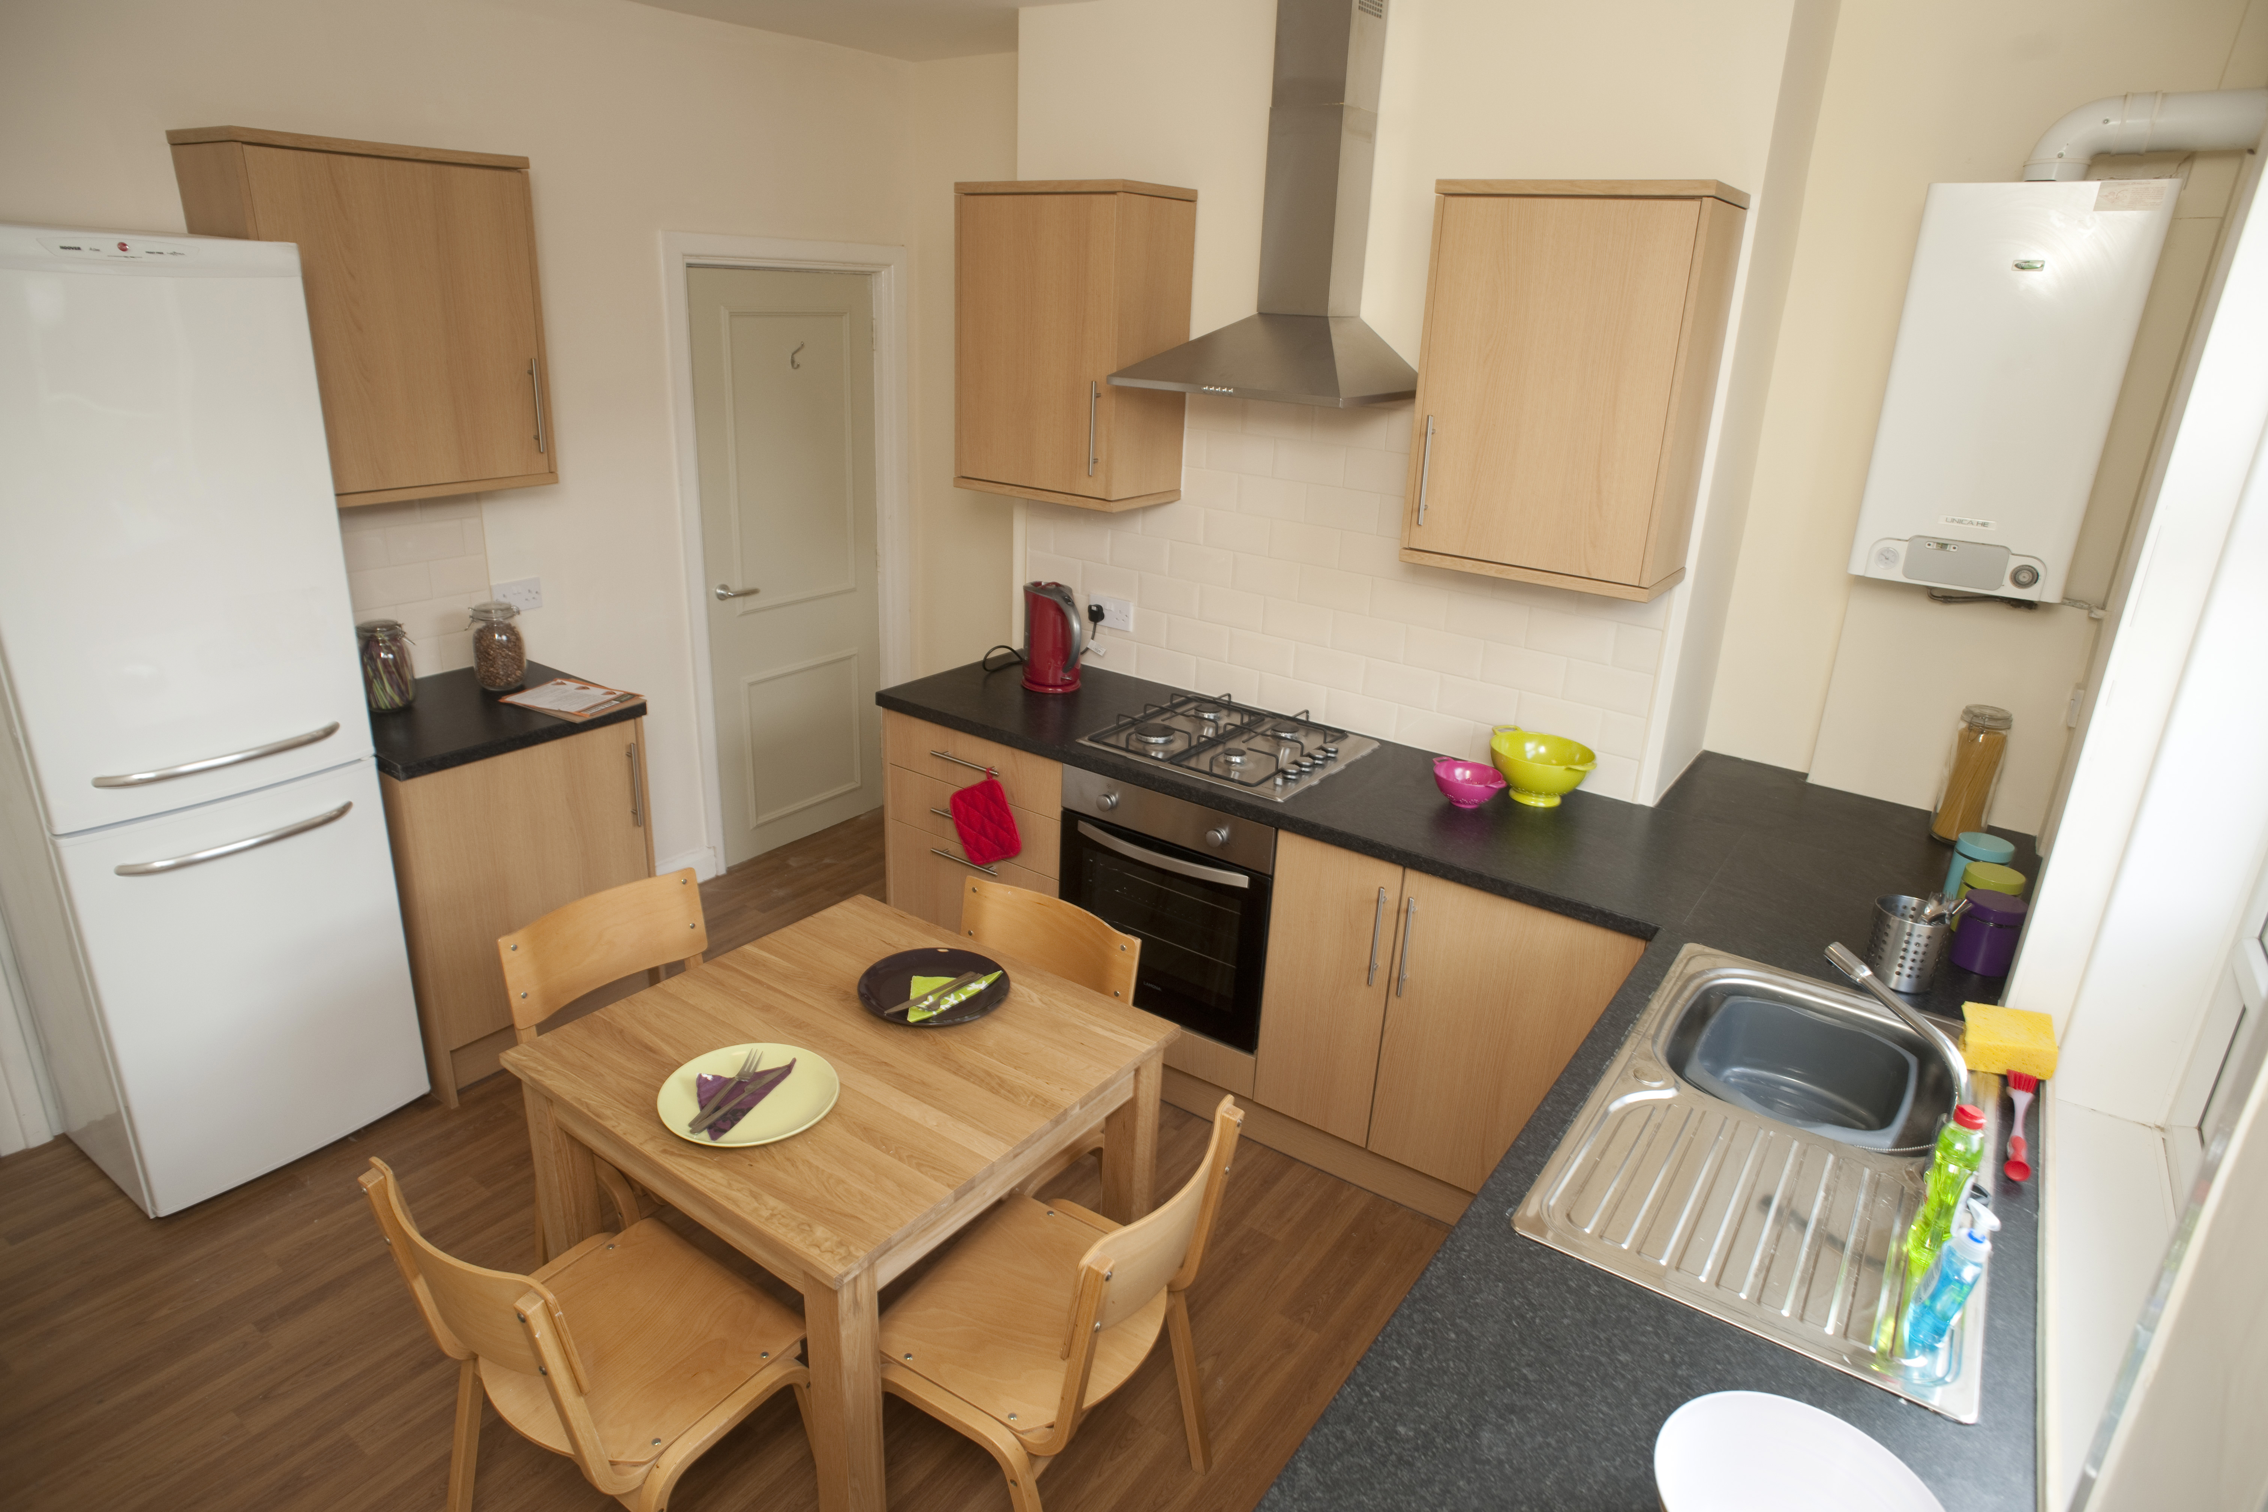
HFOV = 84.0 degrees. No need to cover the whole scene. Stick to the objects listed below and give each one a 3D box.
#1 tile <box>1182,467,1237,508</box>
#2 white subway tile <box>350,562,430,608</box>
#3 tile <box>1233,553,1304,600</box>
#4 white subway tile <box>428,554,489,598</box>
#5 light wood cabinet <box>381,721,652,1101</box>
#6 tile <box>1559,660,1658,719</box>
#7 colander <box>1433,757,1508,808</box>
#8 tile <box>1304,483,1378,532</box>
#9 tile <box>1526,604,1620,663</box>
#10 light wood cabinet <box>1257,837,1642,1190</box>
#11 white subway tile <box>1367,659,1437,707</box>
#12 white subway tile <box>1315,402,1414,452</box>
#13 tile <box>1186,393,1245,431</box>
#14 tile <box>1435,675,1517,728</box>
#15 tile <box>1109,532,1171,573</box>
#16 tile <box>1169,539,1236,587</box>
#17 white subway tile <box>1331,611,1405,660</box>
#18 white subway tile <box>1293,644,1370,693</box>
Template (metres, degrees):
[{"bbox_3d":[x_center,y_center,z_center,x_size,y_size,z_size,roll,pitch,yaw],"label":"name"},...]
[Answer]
[{"bbox_3d":[0.189,-0.705,3.350,0.200,0.100,0.010,16,24,32],"label":"tile"},{"bbox_3d":[-1.931,-0.439,3.277,0.010,0.100,0.200,16,25,32],"label":"white subway tile"},{"bbox_3d":[0.346,-0.465,3.288,0.198,0.100,0.010,16,25,32],"label":"tile"},{"bbox_3d":[-1.887,-0.502,3.522,0.010,0.100,0.163,16,24,32],"label":"white subway tile"},{"bbox_3d":[-1.713,0.317,3.344,0.565,0.873,0.610,16,25,32],"label":"light wood cabinet"},{"bbox_3d":[1.080,-0.156,2.864,0.200,0.100,0.010,16,25,32],"label":"tile"},{"bbox_3d":[0.748,0.072,2.833,0.156,0.076,0.195,-9,23,-30],"label":"colander"},{"bbox_3d":[0.518,-0.607,3.109,0.198,0.100,0.010,16,25,32],"label":"tile"},{"bbox_3d":[1.009,-0.280,2.901,0.200,0.100,0.008,16,25,32],"label":"tile"},{"bbox_3d":[0.796,0.504,2.892,0.805,0.710,0.580,16,25,32],"label":"light wood cabinet"},{"bbox_3d":[0.670,-0.180,3.164,0.200,0.100,0.010,16,25,32],"label":"white subway tile"},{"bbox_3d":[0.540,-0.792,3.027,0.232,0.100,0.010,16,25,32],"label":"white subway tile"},{"bbox_3d":[0.198,-0.898,3.280,0.200,0.100,0.010,16,24,32],"label":"tile"},{"bbox_3d":[0.823,-0.133,3.035,0.198,0.099,0.009,16,25,32],"label":"tile"},{"bbox_3d":[0.019,-0.560,3.498,0.198,0.100,0.010,16,25,32],"label":"tile"},{"bbox_3d":[0.184,-0.514,3.408,0.200,0.100,0.010,16,25,32],"label":"tile"},{"bbox_3d":[0.587,-0.298,3.167,0.198,0.100,0.010,16,25,32],"label":"white subway tile"},{"bbox_3d":[0.506,-0.229,3.282,0.200,0.100,0.010,16,24,32],"label":"white subway tile"}]

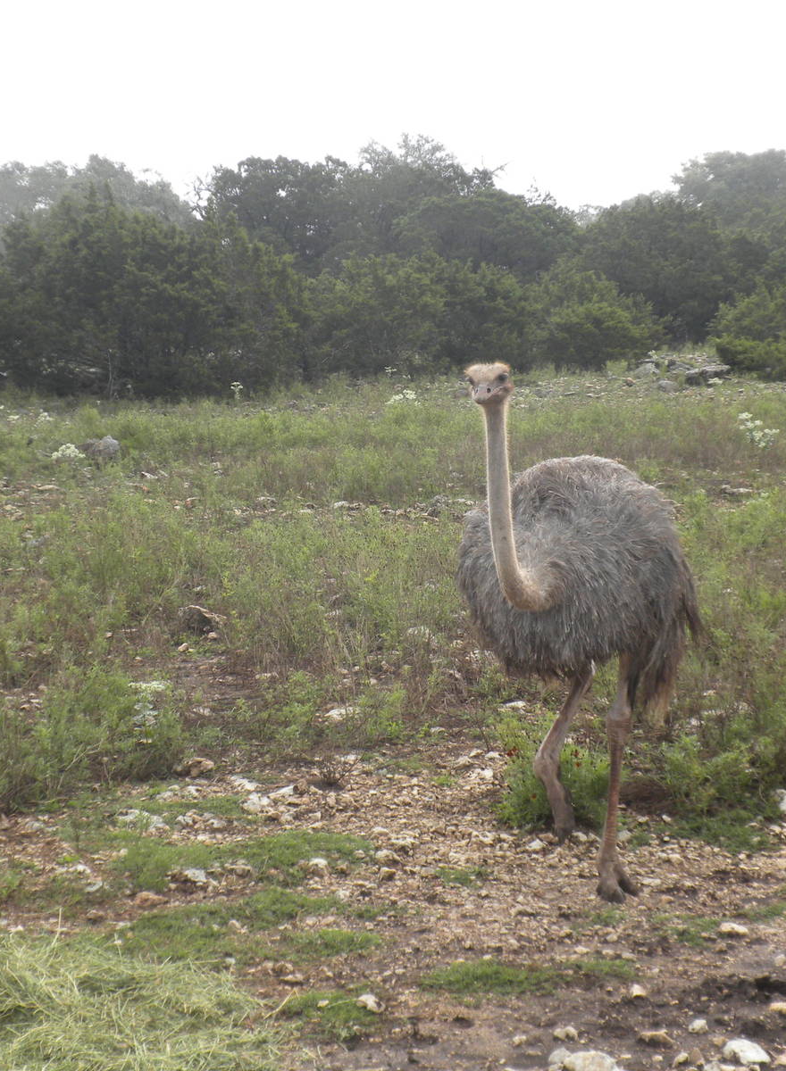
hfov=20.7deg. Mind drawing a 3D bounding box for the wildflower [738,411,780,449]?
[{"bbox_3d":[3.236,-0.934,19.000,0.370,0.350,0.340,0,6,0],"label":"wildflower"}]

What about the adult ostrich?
[{"bbox_3d":[0.545,0.293,6.750,0.640,1.700,1.120,3,7,28],"label":"adult ostrich"}]

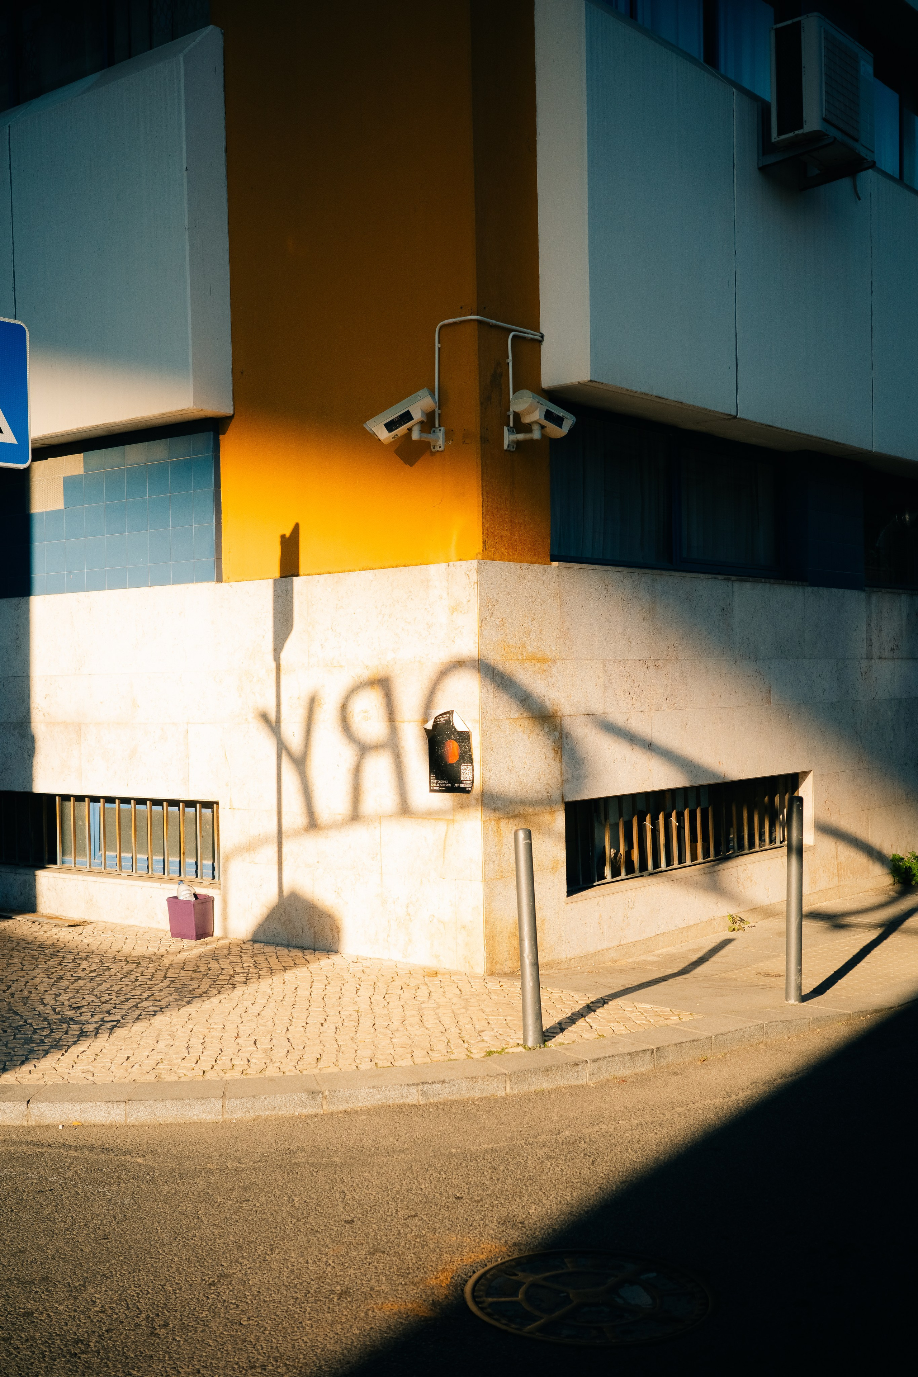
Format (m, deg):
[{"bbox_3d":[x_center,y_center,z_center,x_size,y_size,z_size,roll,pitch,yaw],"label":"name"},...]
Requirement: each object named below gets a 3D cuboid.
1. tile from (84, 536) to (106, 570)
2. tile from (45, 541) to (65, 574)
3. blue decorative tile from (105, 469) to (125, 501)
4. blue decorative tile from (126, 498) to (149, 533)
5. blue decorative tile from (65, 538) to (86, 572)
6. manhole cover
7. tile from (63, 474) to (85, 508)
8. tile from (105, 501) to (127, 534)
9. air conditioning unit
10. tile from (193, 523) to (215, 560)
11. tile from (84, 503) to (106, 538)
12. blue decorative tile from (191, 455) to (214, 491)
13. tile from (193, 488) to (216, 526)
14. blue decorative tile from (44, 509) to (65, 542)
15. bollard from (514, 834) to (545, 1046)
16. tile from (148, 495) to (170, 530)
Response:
[{"bbox_3d":[-2.299,-0.850,9.685,0.198,0.200,0.010,-1,0,37],"label":"tile"},{"bbox_3d":[-2.617,-0.843,9.922,0.198,0.200,0.010,-1,0,37],"label":"tile"},{"bbox_3d":[-2.087,-1.231,9.301,0.199,0.198,0.010,-1,0,39],"label":"blue decorative tile"},{"bbox_3d":[-1.987,-1.068,9.448,0.198,0.200,0.010,-1,0,37],"label":"blue decorative tile"},{"bbox_3d":[-2.454,-0.853,9.800,0.198,0.200,0.010,-1,0,37],"label":"blue decorative tile"},{"bbox_3d":[0.337,1.588,3.979,0.637,0.040,0.637,-1,0,0],"label":"manhole cover"},{"bbox_3d":[-2.464,-1.263,9.799,0.198,0.200,0.010,-1,0,37],"label":"tile"},{"bbox_3d":[-2.083,-1.030,9.302,0.199,0.198,0.010,-1,0,39],"label":"tile"},{"bbox_3d":[2.282,-3.702,9.578,0.315,0.703,0.797,-1,1,38],"label":"air conditioning unit"},{"bbox_3d":[-1.465,-0.839,8.813,0.182,0.198,0.010,-1,0,39],"label":"tile"},{"bbox_3d":[-2.287,-1.055,9.618,0.200,0.200,0.010,-1,1,38],"label":"tile"},{"bbox_3d":[-1.506,-1.267,8.992,0.187,0.200,0.010,-1,1,38],"label":"blue decorative tile"},{"bbox_3d":[-1.469,-1.039,8.812,0.182,0.198,0.010,-1,0,39],"label":"tile"},{"bbox_3d":[-2.615,-1.058,9.917,0.198,0.200,0.010,-1,0,37],"label":"blue decorative tile"},{"bbox_3d":[0.291,1.044,6.400,0.081,0.905,0.081,-3,0,0],"label":"bollard"},{"bbox_3d":[-1.806,-1.062,9.236,0.200,0.200,0.010,-1,1,38],"label":"tile"}]

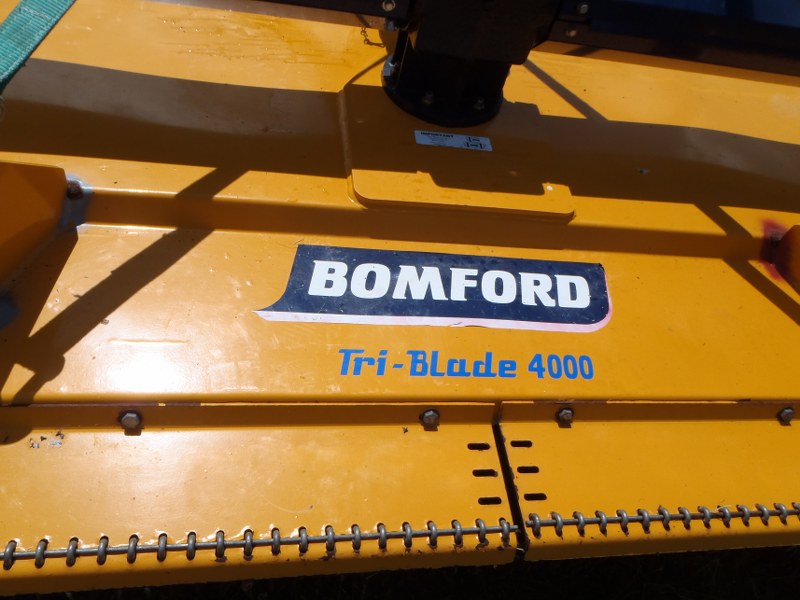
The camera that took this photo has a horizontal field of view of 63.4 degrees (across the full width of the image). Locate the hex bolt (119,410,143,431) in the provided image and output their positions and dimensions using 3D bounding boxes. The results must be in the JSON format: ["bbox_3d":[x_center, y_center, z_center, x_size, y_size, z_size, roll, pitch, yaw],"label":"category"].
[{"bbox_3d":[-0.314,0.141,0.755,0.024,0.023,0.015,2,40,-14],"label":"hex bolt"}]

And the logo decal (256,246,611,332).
[{"bbox_3d":[0.069,-0.015,0.944,0.543,0.005,0.141,2,52,-14],"label":"logo decal"}]

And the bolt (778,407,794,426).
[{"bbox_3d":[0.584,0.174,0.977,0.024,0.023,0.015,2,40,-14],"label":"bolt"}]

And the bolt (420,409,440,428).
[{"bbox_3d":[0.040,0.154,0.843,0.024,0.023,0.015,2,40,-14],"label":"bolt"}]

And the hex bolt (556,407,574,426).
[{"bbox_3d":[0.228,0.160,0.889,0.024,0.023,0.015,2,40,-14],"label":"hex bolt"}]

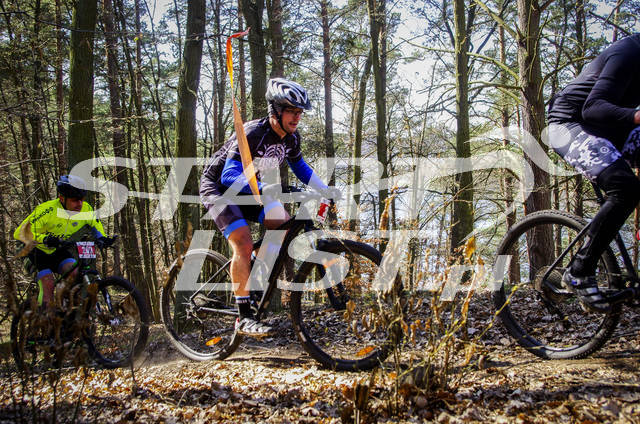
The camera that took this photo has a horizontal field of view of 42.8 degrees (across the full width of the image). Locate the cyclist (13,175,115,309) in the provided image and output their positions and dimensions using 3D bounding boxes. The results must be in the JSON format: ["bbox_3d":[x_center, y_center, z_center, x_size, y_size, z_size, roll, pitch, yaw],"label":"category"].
[{"bbox_3d":[-2.160,0.400,6.970,0.800,1.470,0.660,0,2,38],"label":"cyclist"}]

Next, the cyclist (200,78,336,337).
[{"bbox_3d":[-0.360,-0.030,4.950,0.820,1.520,0.660,1,2,37],"label":"cyclist"}]

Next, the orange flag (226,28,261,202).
[{"bbox_3d":[-0.385,-0.485,4.100,0.170,0.870,0.090,0,3,-11],"label":"orange flag"}]

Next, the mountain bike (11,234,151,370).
[{"bbox_3d":[-2.060,0.800,6.750,1.830,1.060,0.700,-12,-6,38],"label":"mountain bike"}]

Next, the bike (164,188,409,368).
[{"bbox_3d":[-0.331,0.408,4.930,1.870,1.050,0.700,-5,-1,37],"label":"bike"}]

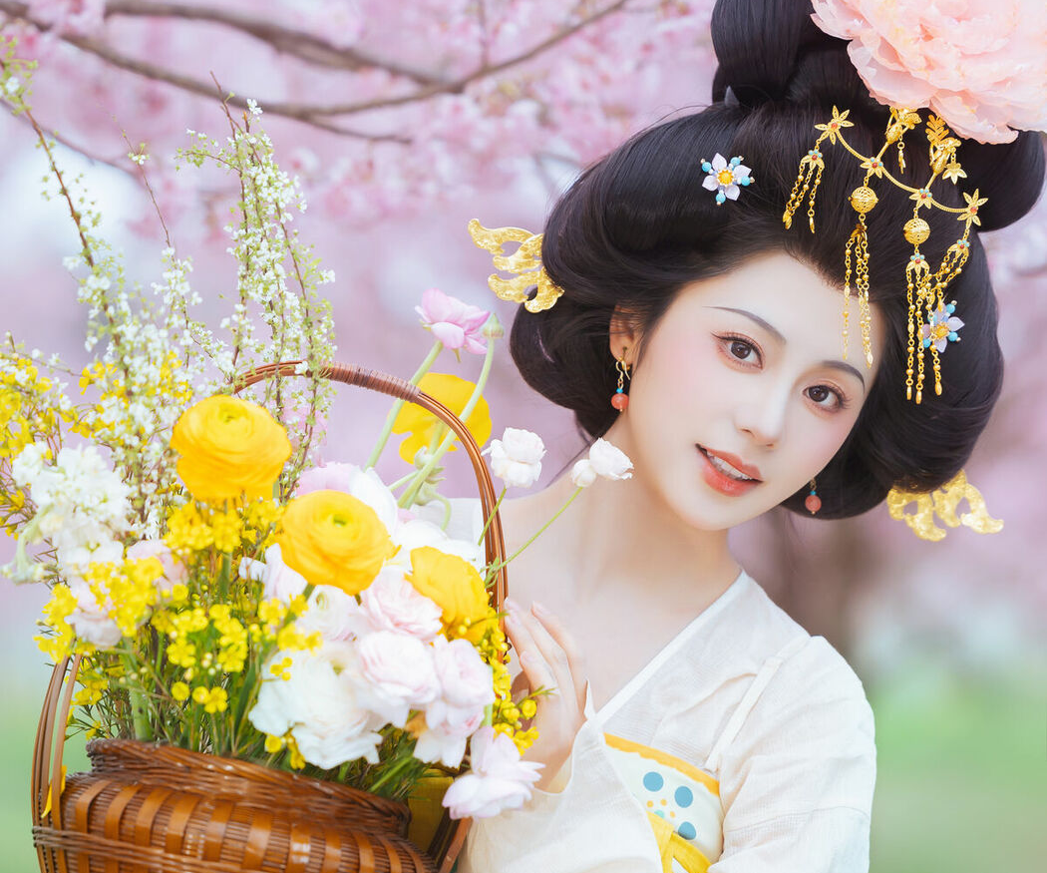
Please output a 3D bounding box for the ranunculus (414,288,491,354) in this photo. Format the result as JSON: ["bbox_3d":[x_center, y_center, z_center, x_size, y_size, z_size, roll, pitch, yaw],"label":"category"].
[{"bbox_3d":[-0.043,-0.069,3.840,0.046,0.039,0.045,0,-2,-18],"label":"ranunculus"}]

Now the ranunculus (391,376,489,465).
[{"bbox_3d":[-0.053,-0.011,4.100,0.064,0.057,0.050,5,-6,11],"label":"ranunculus"}]

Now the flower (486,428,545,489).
[{"bbox_3d":[-0.005,0.014,4.030,0.037,0.037,0.036,6,6,0],"label":"flower"}]

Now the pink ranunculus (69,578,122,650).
[{"bbox_3d":[-0.267,0.111,4.020,0.037,0.045,0.039,-4,9,11],"label":"pink ranunculus"}]

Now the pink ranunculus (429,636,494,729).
[{"bbox_3d":[-0.038,0.145,3.770,0.044,0.055,0.046,0,-1,-14],"label":"pink ranunculus"}]

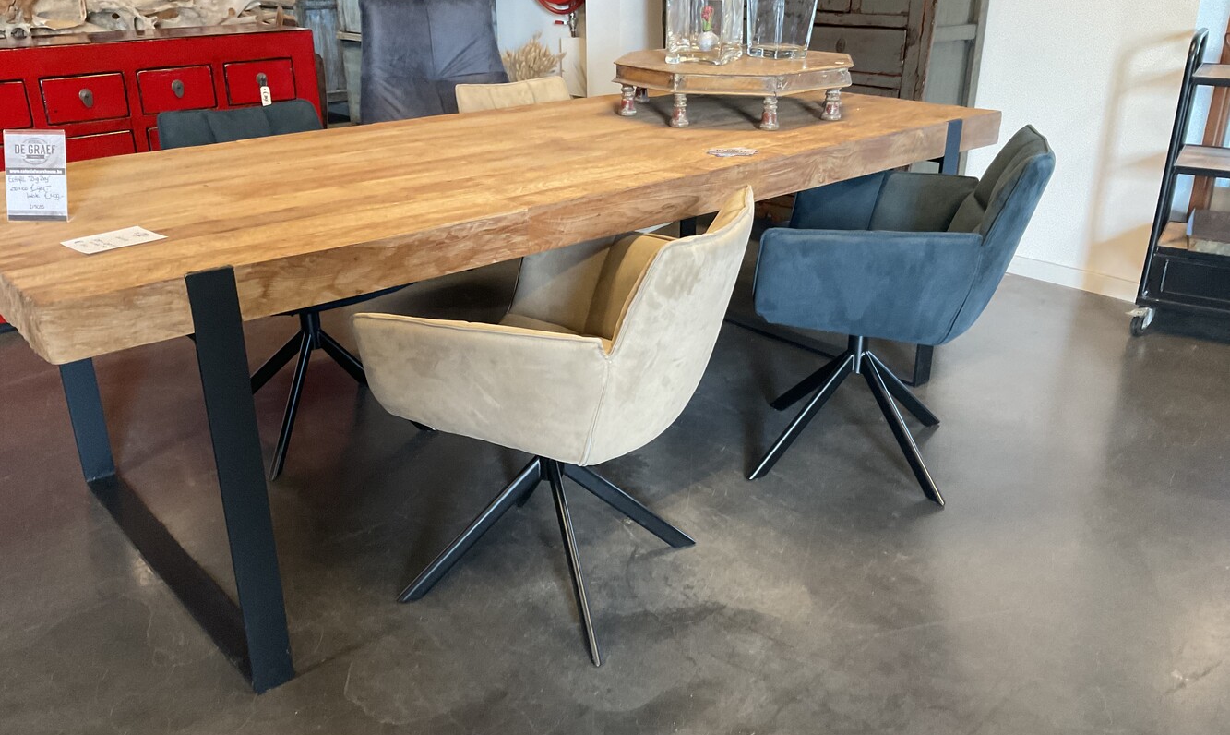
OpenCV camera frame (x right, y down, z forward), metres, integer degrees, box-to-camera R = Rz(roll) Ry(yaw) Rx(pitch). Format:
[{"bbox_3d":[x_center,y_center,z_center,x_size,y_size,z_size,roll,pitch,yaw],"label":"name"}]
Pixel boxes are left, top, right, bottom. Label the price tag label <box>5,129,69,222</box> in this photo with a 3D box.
[{"bbox_3d":[-1.014,-0.335,1.808,0.107,0.150,0.052,0,23,0],"label":"price tag label"}]

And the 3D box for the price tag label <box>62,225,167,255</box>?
[{"bbox_3d":[-0.829,-0.214,1.708,0.104,0.006,0.132,19,29,37],"label":"price tag label"}]

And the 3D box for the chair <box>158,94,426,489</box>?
[{"bbox_3d":[-0.858,-0.247,2.723,0.610,0.835,0.610,-16,28,-33],"label":"chair"}]

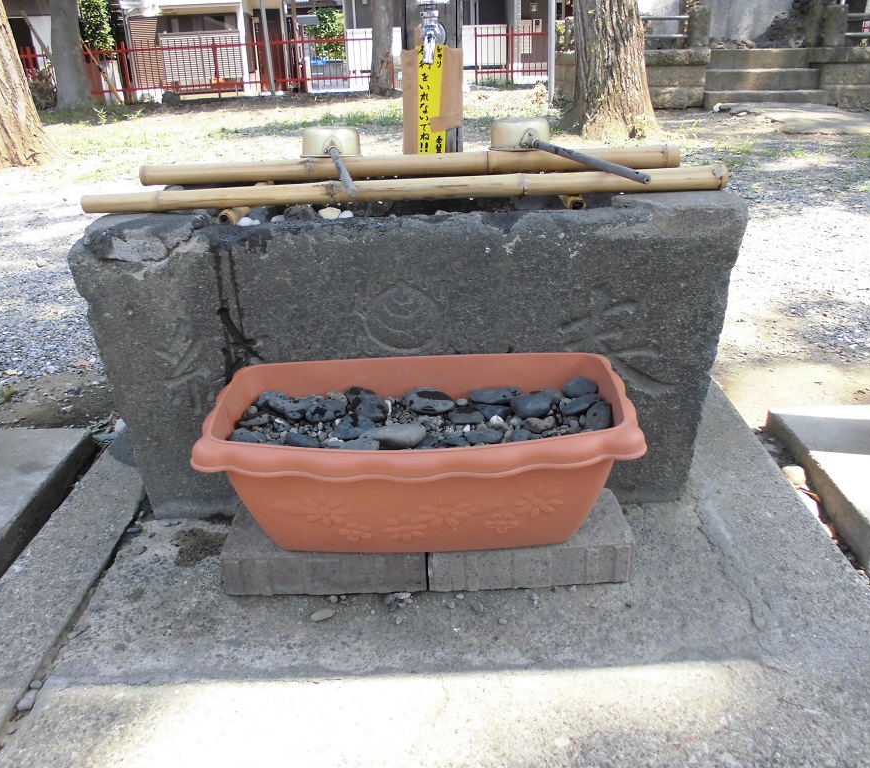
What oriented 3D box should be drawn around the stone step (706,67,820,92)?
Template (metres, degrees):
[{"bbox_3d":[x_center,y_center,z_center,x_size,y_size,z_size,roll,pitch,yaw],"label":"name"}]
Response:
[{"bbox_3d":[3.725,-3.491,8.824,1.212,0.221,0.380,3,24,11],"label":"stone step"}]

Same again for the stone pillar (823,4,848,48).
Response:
[{"bbox_3d":[4.511,-4.050,8.719,0.224,0.429,0.230,3,24,11],"label":"stone pillar"}]

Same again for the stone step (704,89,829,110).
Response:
[{"bbox_3d":[3.827,-3.357,9.050,1.429,0.205,0.360,-1,24,0],"label":"stone step"}]

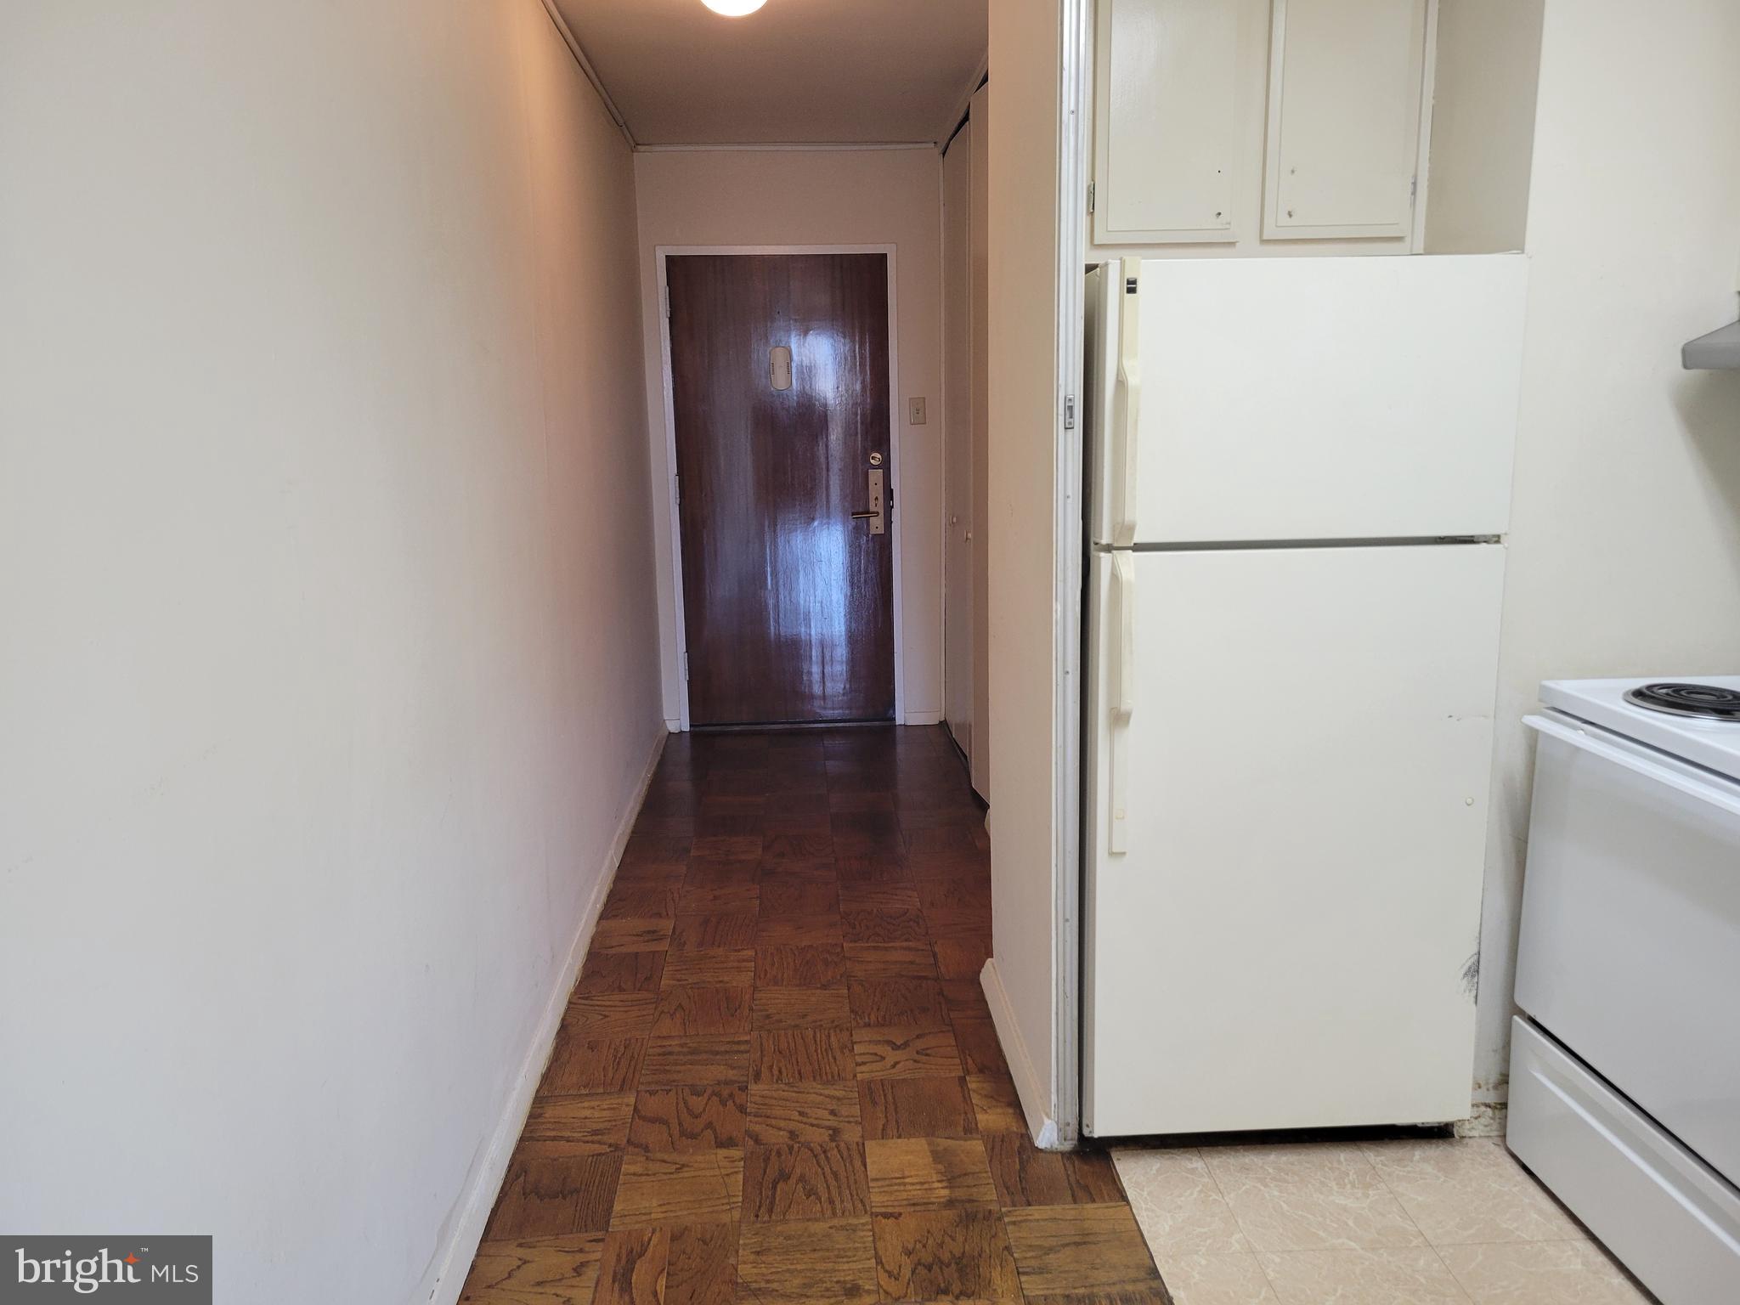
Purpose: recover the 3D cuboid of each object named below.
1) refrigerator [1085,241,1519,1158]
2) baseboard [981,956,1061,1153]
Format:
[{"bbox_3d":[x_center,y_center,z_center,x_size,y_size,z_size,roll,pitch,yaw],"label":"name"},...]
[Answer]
[{"bbox_3d":[0.743,0.093,2.643,0.719,1.665,0.740,-2,11,-3],"label":"refrigerator"},{"bbox_3d":[0.319,0.866,2.911,0.037,0.060,0.755,-2,11,-3],"label":"baseboard"}]

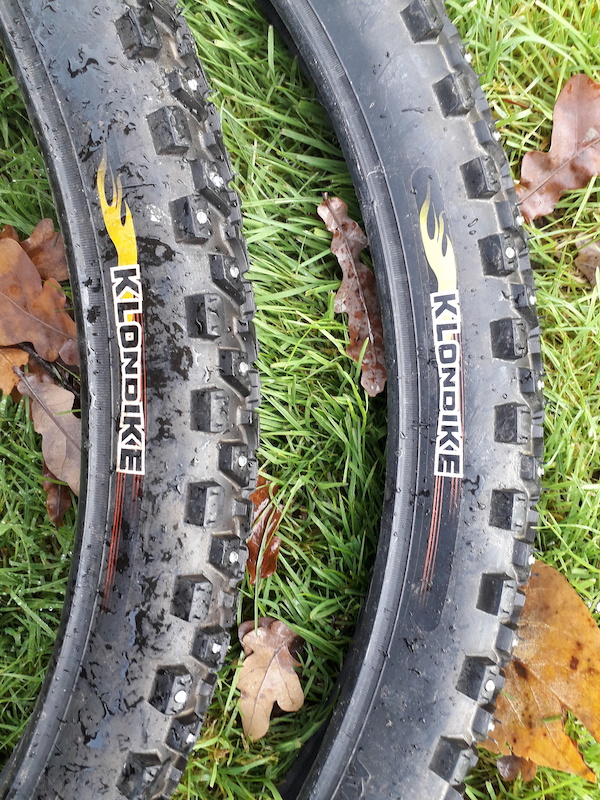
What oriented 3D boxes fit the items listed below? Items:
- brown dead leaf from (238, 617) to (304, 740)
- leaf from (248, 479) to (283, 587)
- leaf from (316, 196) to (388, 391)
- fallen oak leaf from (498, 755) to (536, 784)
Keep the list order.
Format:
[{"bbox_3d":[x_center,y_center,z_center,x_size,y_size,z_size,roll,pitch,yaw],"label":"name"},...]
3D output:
[{"bbox_3d":[-0.011,0.107,0.240,0.027,0.013,0.048,5,87,0],"label":"brown dead leaf"},{"bbox_3d":[-0.015,0.051,0.245,0.017,0.011,0.044,2,87,0],"label":"leaf"},{"bbox_3d":[0.020,-0.040,0.238,0.020,0.013,0.079,-14,87,-1],"label":"leaf"},{"bbox_3d":[0.084,0.142,0.243,0.017,0.008,0.016,-3,87,0],"label":"fallen oak leaf"}]

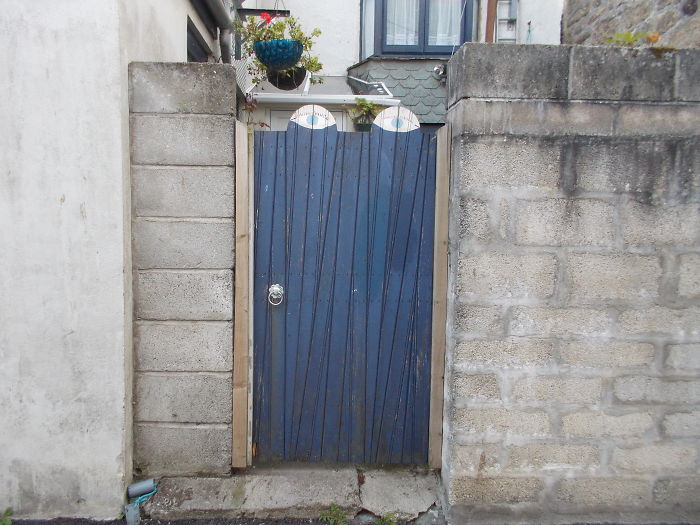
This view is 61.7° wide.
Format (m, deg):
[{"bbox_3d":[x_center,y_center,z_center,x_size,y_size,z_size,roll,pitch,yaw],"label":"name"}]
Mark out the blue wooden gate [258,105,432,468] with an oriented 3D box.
[{"bbox_3d":[-0.030,0.114,2.670,0.820,1.630,0.060,1,3,-1],"label":"blue wooden gate"}]

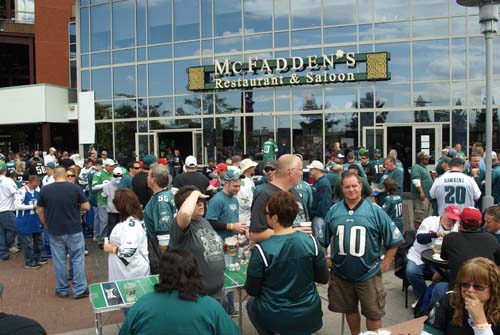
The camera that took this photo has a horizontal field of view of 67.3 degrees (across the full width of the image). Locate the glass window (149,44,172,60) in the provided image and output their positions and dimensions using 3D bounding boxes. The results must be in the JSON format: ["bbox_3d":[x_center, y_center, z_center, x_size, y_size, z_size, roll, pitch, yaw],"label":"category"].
[{"bbox_3d":[-3.885,-4.975,16.212,1.224,0.651,0.100,0,1,19],"label":"glass window"}]

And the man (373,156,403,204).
[{"bbox_3d":[2.478,0.704,6.718,0.500,1.800,0.520,-1,1,-27],"label":"man"}]

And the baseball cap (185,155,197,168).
[{"bbox_3d":[-0.900,-0.092,5.750,0.180,0.140,0.260,-2,3,-14],"label":"baseball cap"}]

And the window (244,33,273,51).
[{"bbox_3d":[0.359,-5.234,15.683,1.296,0.666,0.080,0,3,18],"label":"window"}]

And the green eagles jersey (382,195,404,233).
[{"bbox_3d":[2.475,0.822,6.500,0.440,0.630,0.260,-3,3,-33],"label":"green eagles jersey"}]

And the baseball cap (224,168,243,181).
[{"bbox_3d":[-0.166,0.080,4.150,0.260,0.140,0.180,0,3,12],"label":"baseball cap"}]

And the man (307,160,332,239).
[{"bbox_3d":[1.095,0.787,5.818,0.420,1.790,0.520,-1,1,-15],"label":"man"}]

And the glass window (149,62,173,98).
[{"bbox_3d":[-4.106,-4.066,17.182,1.296,1.534,0.080,0,3,18],"label":"glass window"}]

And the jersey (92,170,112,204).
[{"bbox_3d":[-3.149,0.431,8.100,0.340,0.770,0.540,1,3,35],"label":"jersey"}]

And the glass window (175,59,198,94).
[{"bbox_3d":[-2.735,-3.969,16.409,1.270,1.524,0.080,0,3,18],"label":"glass window"}]

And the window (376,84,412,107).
[{"bbox_3d":[5.791,-2.883,15.100,1.420,0.930,0.080,0,3,12],"label":"window"}]

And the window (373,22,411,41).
[{"bbox_3d":[5.209,-4.988,13.700,1.220,0.651,0.100,0,1,12],"label":"window"}]

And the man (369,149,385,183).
[{"bbox_3d":[3.354,0.426,9.844,0.560,1.820,0.360,0,3,13],"label":"man"}]

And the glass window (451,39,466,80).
[{"bbox_3d":[7.385,-3.864,13.276,0.525,1.491,0.100,0,1,11],"label":"glass window"}]

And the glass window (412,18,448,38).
[{"bbox_3d":[6.618,-5.127,13.765,1.296,0.666,0.080,0,3,18],"label":"glass window"}]

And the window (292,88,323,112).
[{"bbox_3d":[2.282,-2.742,15.218,1.296,0.907,0.080,0,3,18],"label":"window"}]

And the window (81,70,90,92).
[{"bbox_3d":[-8.159,-4.051,18.555,0.532,1.534,0.080,0,3,18],"label":"window"}]

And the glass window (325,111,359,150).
[{"bbox_3d":[3.590,-1.184,14.813,1.270,1.972,0.080,0,3,13],"label":"glass window"}]

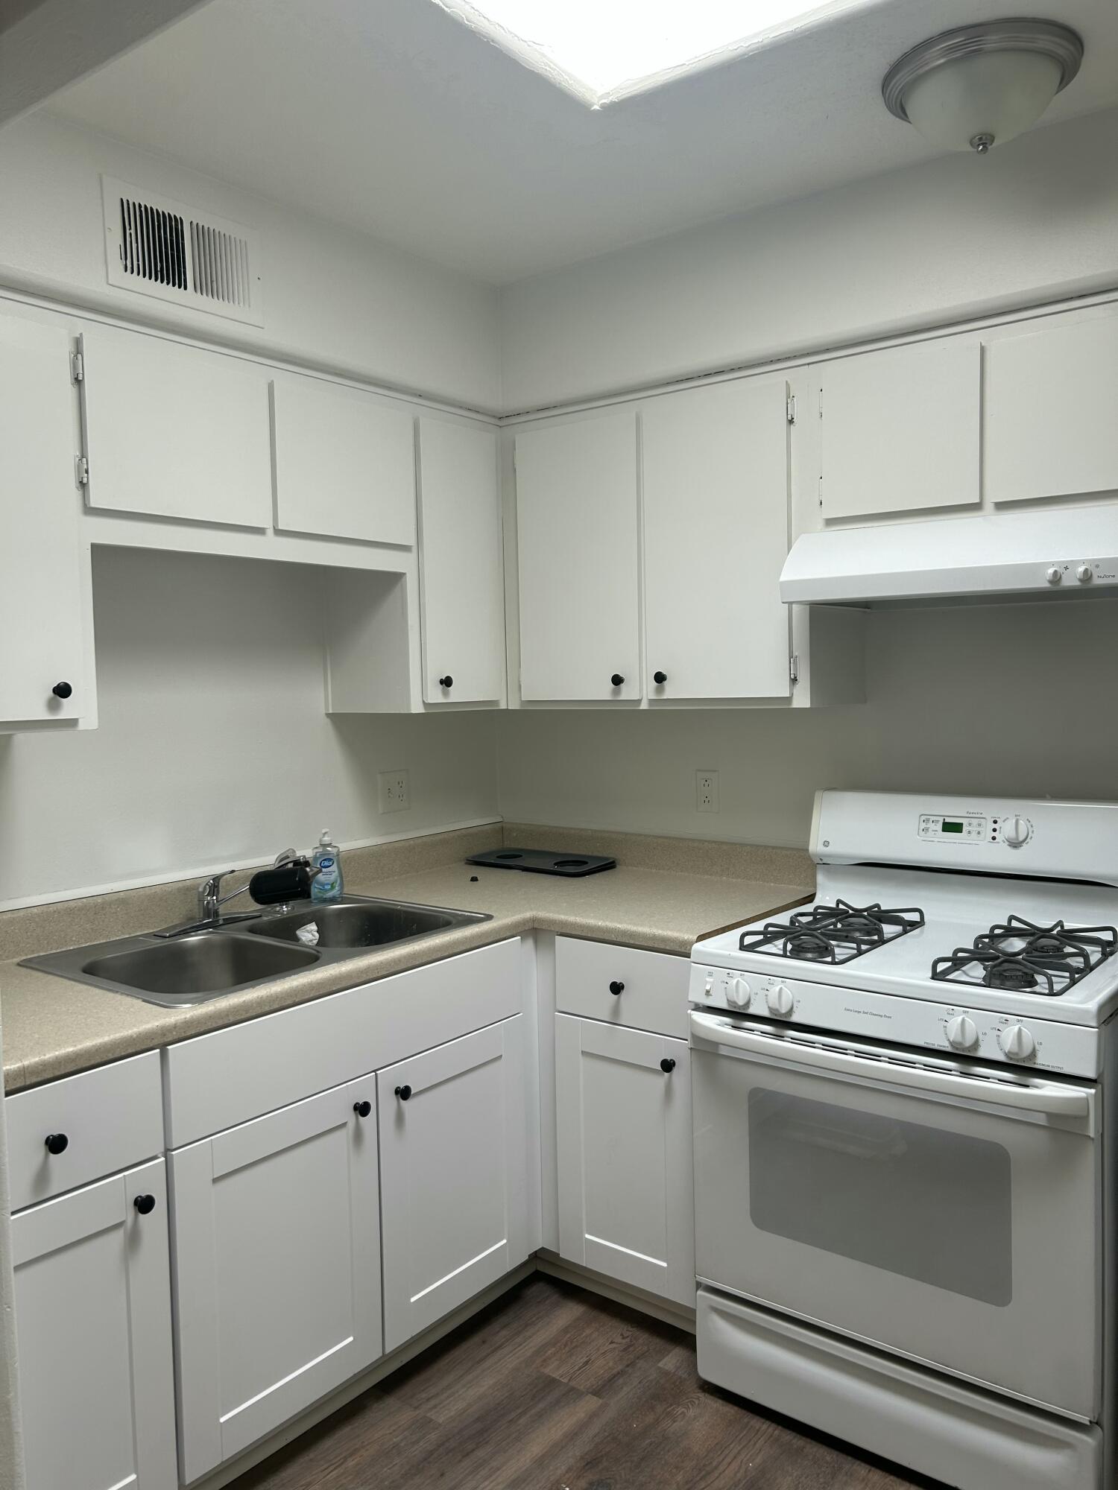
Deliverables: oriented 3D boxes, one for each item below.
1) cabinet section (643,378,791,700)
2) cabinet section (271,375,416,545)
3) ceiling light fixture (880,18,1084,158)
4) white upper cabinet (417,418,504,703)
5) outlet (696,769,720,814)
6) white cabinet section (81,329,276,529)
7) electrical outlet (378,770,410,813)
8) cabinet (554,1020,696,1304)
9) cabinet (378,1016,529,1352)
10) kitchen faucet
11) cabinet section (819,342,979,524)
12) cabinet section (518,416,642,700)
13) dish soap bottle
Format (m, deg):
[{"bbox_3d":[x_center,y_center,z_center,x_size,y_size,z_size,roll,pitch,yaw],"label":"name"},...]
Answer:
[{"bbox_3d":[0.445,-0.453,2.652,0.368,0.680,0.310,1,4,37],"label":"cabinet section"},{"bbox_3d":[-0.589,-0.612,2.561,0.310,0.307,0.397,1,4,37],"label":"cabinet section"},{"bbox_3d":[0.722,-1.090,1.929,0.322,0.138,0.322,1,4,38],"label":"ceiling light fixture"},{"bbox_3d":[-0.368,-0.460,2.962,0.310,0.700,0.284,1,4,38],"label":"white upper cabinet"},{"bbox_3d":[0.401,0.128,3.036,0.070,0.115,0.010,1,4,38],"label":"outlet"},{"bbox_3d":[-0.841,-0.588,2.229,0.310,0.307,0.395,1,4,37],"label":"white cabinet section"},{"bbox_3d":[-0.457,0.133,3.142,0.010,0.114,0.116,1,4,38],"label":"electrical outlet"},{"bbox_3d":[0.321,0.906,2.738,0.370,0.585,0.570,1,4,38],"label":"cabinet"},{"bbox_3d":[-0.442,0.930,2.625,0.570,0.585,0.458,1,4,38],"label":"cabinet"},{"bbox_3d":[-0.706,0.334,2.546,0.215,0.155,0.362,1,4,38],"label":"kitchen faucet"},{"bbox_3d":[0.779,-0.635,2.385,0.328,0.308,0.310,1,4,37],"label":"cabinet section"},{"bbox_3d":[0.137,-0.459,2.885,0.369,0.680,0.310,1,4,37],"label":"cabinet section"},{"bbox_3d":[-0.583,0.302,2.802,0.078,0.181,0.047,-2,4,-8],"label":"dish soap bottle"}]

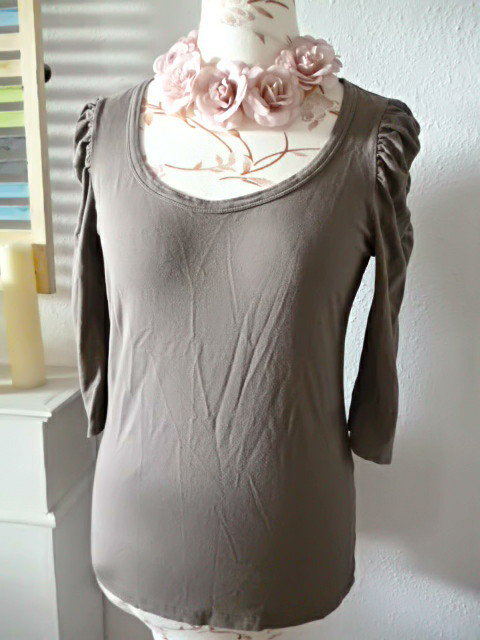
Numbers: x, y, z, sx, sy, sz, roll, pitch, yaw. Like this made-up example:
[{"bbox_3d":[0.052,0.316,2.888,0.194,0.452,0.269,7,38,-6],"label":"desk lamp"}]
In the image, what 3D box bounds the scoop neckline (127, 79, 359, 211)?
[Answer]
[{"bbox_3d":[0.000,-0.205,0.605,0.265,0.172,0.120,2,9,8],"label":"scoop neckline"}]

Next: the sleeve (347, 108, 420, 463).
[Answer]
[{"bbox_3d":[0.176,-0.048,0.645,0.088,0.445,0.125,3,7,7],"label":"sleeve"}]

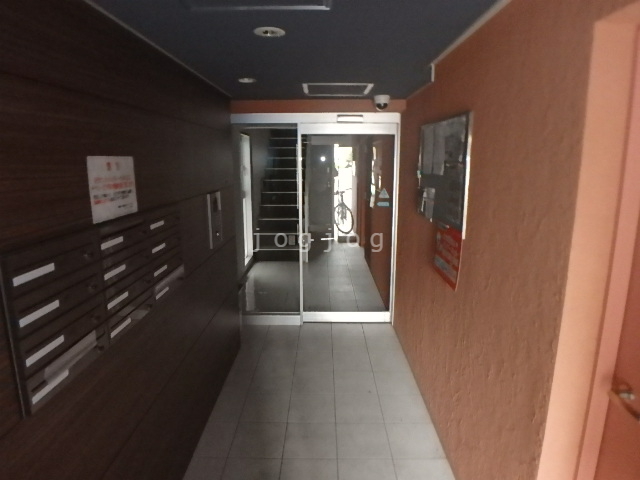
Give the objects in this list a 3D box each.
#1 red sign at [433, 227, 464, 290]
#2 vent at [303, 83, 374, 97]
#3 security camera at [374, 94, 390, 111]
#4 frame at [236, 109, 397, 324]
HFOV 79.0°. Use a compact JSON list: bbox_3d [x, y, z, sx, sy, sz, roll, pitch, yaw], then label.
[{"bbox_3d":[0.694,0.074,2.156,0.012,0.295,0.430,0,12,1],"label":"red sign"},{"bbox_3d":[0.130,-1.073,2.802,0.470,0.025,0.510,0,12,1],"label":"vent"},{"bbox_3d":[0.497,-1.086,3.096,0.125,0.108,0.125,0,12,1],"label":"security camera"},{"bbox_3d":[-0.034,-0.154,3.708,1.525,2.020,0.120,0,11,0],"label":"frame"}]

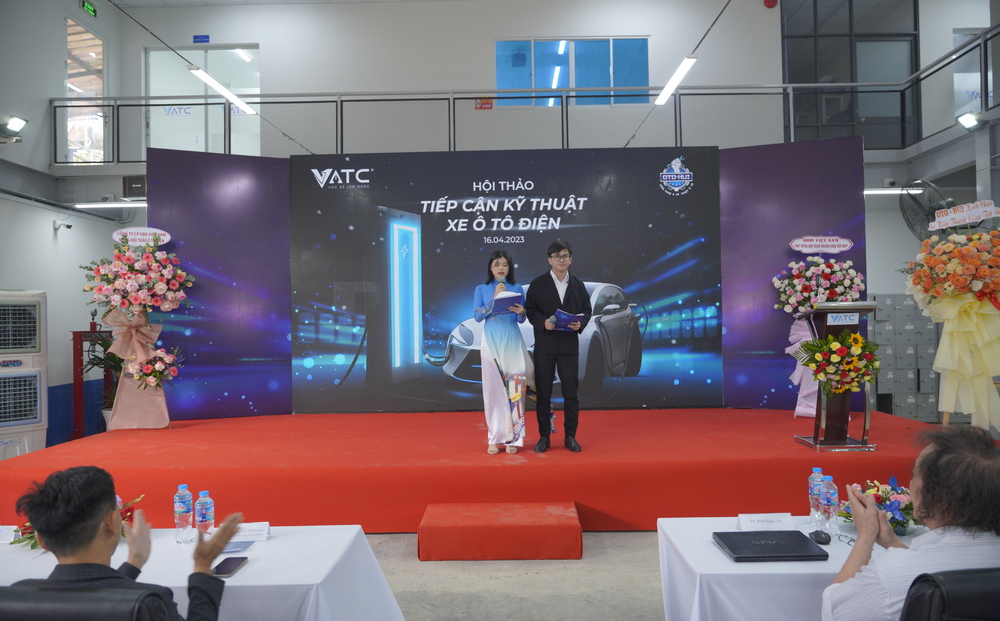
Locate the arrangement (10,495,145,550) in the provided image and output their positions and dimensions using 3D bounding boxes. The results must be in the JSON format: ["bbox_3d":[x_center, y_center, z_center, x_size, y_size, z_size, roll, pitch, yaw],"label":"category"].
[{"bbox_3d":[-1.597,0.780,2.520,0.480,0.220,0.290,-1,-1,1],"label":"arrangement"}]

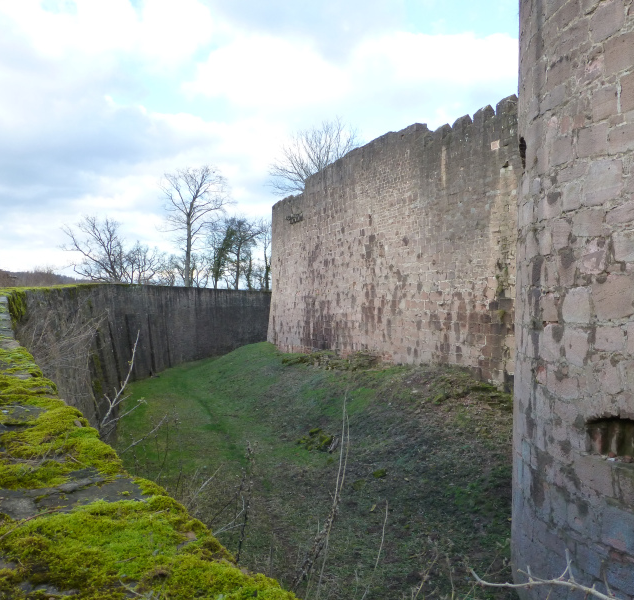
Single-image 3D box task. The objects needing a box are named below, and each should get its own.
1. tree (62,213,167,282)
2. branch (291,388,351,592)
[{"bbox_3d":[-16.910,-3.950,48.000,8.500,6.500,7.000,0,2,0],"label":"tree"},{"bbox_3d":[0.021,1.150,3.400,0.340,1.220,0.300,0,2,0],"label":"branch"}]

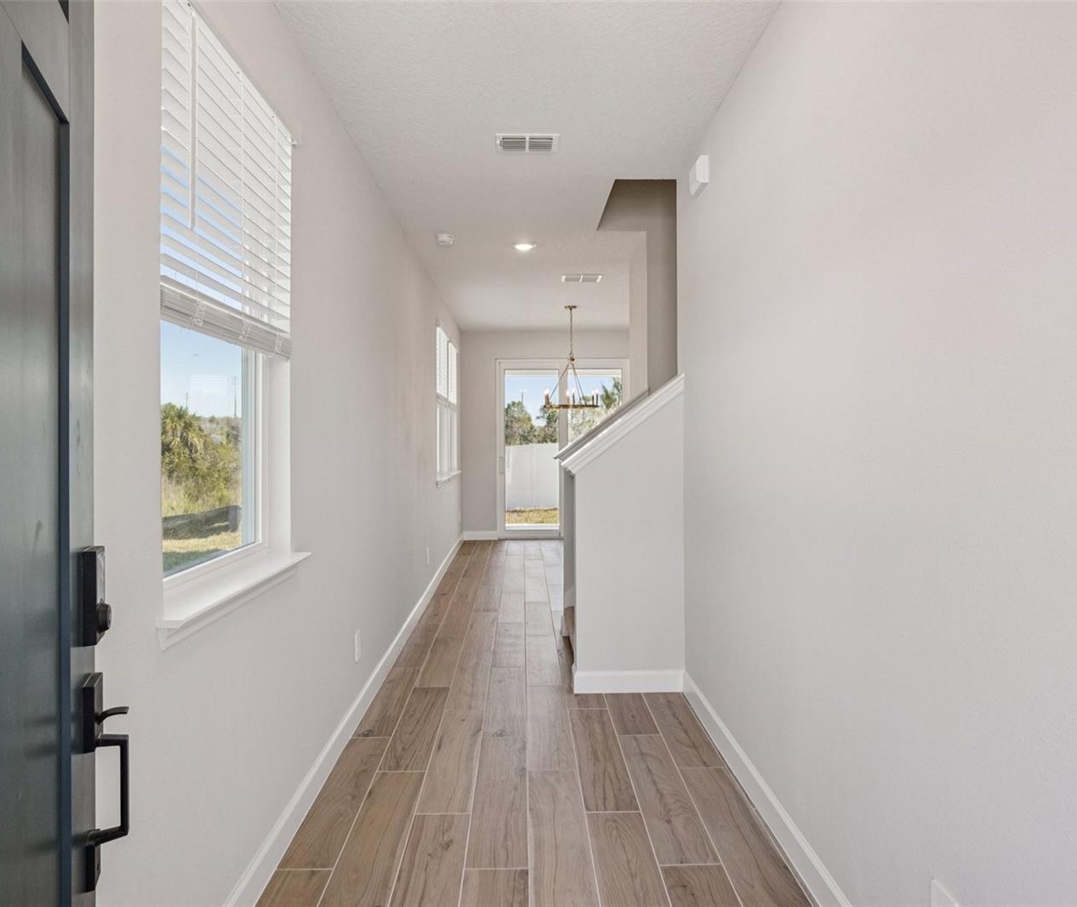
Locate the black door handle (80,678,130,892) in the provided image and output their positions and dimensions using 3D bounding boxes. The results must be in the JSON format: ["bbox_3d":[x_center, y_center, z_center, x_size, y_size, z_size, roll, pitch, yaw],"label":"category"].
[{"bbox_3d":[-0.701,0.534,1.112,0.062,0.335,0.068,0,1,-23],"label":"black door handle"}]

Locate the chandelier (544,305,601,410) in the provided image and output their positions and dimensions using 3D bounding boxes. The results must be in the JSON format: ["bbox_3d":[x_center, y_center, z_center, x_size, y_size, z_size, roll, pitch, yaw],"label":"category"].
[{"bbox_3d":[0.365,-1.045,7.420,0.620,1.120,0.620,0,1,-1],"label":"chandelier"}]

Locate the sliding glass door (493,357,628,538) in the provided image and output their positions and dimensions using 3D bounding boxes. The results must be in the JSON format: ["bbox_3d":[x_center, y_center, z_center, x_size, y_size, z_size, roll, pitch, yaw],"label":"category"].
[{"bbox_3d":[0.323,-0.057,9.190,1.800,2.430,0.130,0,1,-1],"label":"sliding glass door"}]

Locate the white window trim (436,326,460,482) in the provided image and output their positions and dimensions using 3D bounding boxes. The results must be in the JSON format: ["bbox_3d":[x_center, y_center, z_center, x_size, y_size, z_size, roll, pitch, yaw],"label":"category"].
[{"bbox_3d":[-1.040,-0.500,7.660,0.120,1.540,2.080,0,1,-1],"label":"white window trim"}]

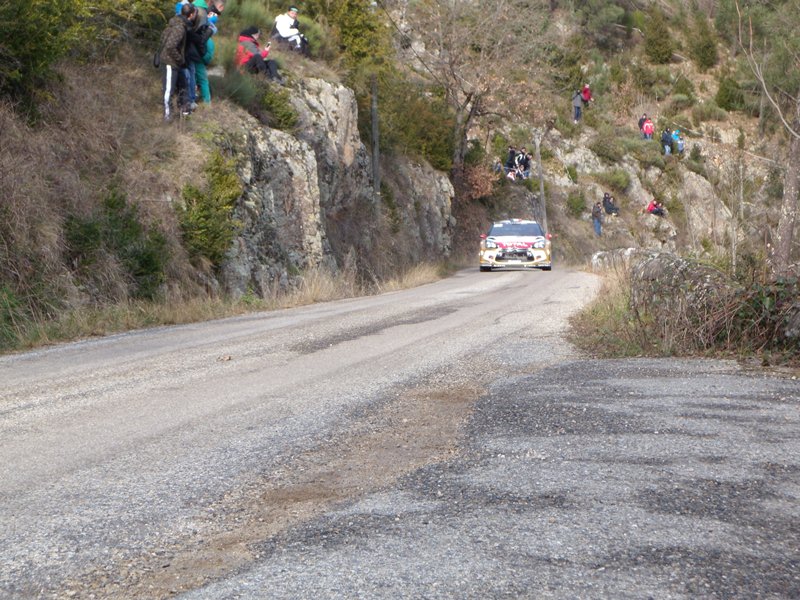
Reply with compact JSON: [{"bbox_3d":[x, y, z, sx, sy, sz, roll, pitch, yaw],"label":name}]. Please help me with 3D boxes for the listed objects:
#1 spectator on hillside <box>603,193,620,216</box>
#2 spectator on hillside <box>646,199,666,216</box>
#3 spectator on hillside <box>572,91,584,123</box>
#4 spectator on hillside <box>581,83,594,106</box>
[{"bbox_3d":[10.404,-4.673,95.500,0.800,1.120,0.600,1,2,41],"label":"spectator on hillside"},{"bbox_3d":[12.898,-4.644,98.000,0.800,0.880,0.600,1,3,41],"label":"spectator on hillside"},{"bbox_3d":[9.379,-10.120,102.000,0.600,1.750,0.450,-1,2,-18],"label":"spectator on hillside"},{"bbox_3d":[9.465,-10.071,98.000,0.520,1.680,0.400,-1,2,-17],"label":"spectator on hillside"}]

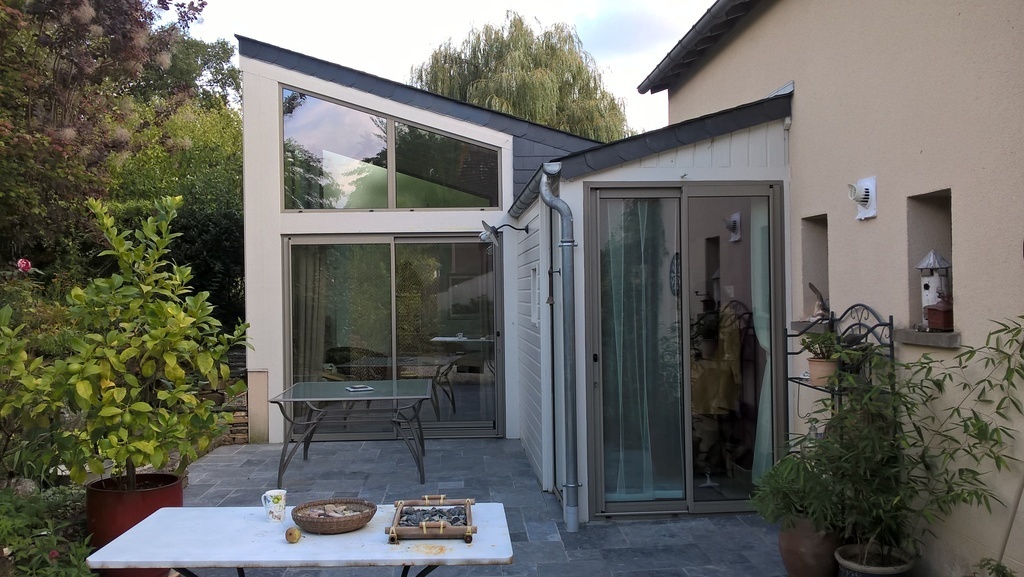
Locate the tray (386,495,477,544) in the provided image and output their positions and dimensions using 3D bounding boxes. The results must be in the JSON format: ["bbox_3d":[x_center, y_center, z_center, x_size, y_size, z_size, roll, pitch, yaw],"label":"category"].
[{"bbox_3d":[-0.276,0.814,2.894,0.305,0.068,0.365,-1,0,1],"label":"tray"}]

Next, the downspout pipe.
[{"bbox_3d":[0.323,0.373,5.289,0.240,2.380,0.160,-1,0,-3],"label":"downspout pipe"}]

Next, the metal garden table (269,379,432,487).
[{"bbox_3d":[-1.342,1.234,7.124,1.250,0.710,1.230,-1,0,-1],"label":"metal garden table"}]

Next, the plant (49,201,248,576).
[{"bbox_3d":[-2.004,0.542,4.508,1.050,2.130,1.000,-1,0,-3],"label":"plant"}]

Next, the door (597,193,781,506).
[{"bbox_3d":[1.192,0.416,5.552,1.360,2.260,0.120,-1,0,-3],"label":"door"}]

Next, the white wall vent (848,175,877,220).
[{"bbox_3d":[1.939,-0.507,4.557,0.100,0.228,0.201,-1,0,-4],"label":"white wall vent"}]

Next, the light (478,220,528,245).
[{"bbox_3d":[-0.071,-0.489,7.208,0.430,0.250,0.270,-1,0,-3],"label":"light"}]

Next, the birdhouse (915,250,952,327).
[{"bbox_3d":[2.066,0.008,3.971,0.160,0.380,0.160,-1,0,-28],"label":"birdhouse"}]

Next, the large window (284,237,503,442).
[{"bbox_3d":[-1.224,0.514,8.523,2.260,2.130,0.120,-1,0,-3],"label":"large window"}]

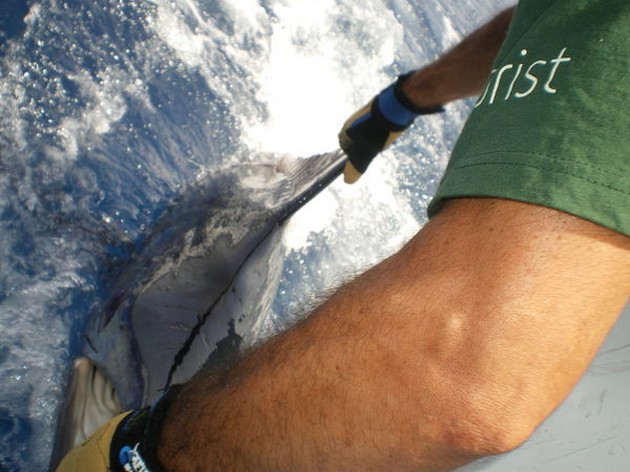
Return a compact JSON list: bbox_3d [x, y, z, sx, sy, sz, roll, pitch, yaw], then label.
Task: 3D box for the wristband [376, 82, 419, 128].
[{"bbox_3d":[0.152,-0.233,1.180,0.076,0.036,0.064,49,41,-4],"label":"wristband"}]

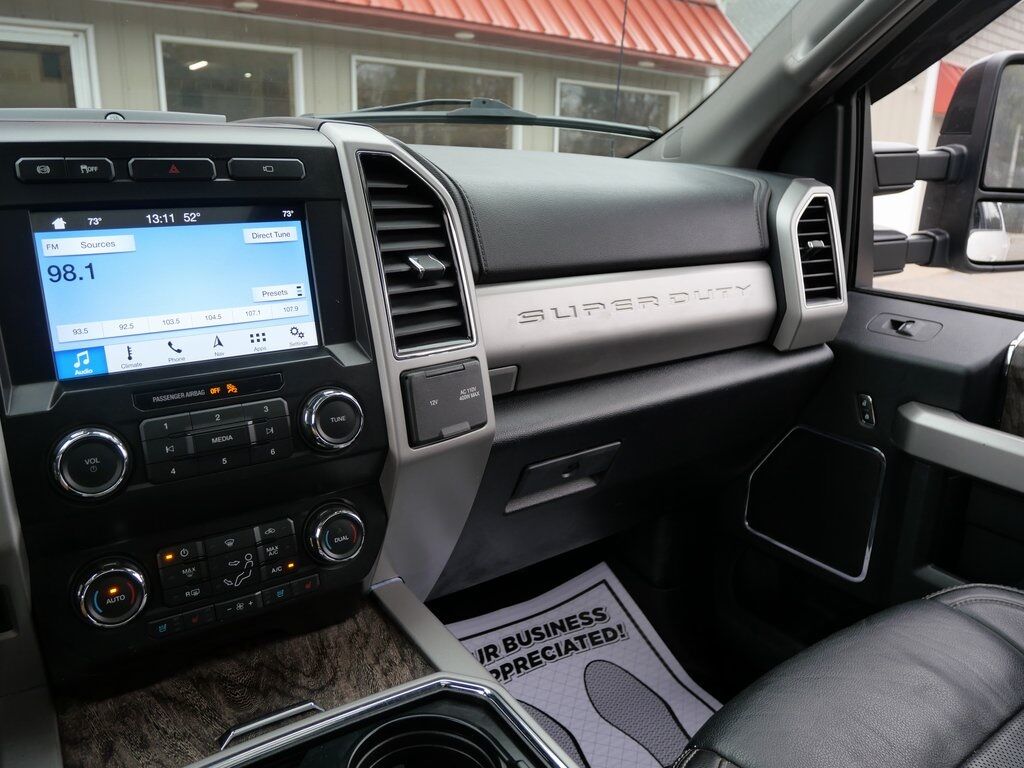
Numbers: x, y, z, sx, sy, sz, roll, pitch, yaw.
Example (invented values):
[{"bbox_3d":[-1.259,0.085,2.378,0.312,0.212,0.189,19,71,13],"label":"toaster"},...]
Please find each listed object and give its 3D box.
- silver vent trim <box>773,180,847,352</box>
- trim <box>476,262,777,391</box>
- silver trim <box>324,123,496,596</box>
[{"bbox_3d":[0.358,-0.144,0.863,0.093,0.198,0.065,-10,16,-32],"label":"silver vent trim"},{"bbox_3d":[0.137,-0.075,0.777,0.422,0.100,0.047,-10,16,-32],"label":"trim"},{"bbox_3d":[-0.086,-0.014,0.636,0.102,0.422,0.115,-10,16,-32],"label":"silver trim"}]

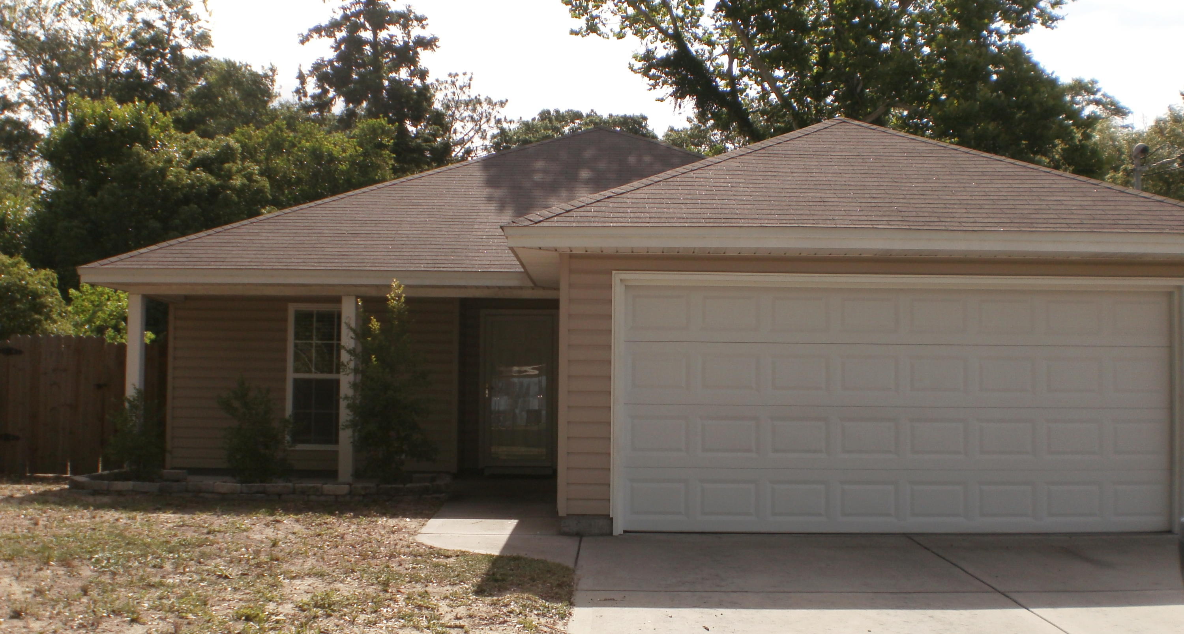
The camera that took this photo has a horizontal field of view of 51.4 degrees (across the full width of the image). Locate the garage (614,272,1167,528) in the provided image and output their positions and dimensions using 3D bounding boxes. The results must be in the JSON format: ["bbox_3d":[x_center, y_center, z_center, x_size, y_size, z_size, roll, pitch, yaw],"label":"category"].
[{"bbox_3d":[2.580,0.770,10.470,4.790,2.130,0.100,1,-3,1],"label":"garage"}]

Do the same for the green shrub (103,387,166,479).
[{"bbox_3d":[-5.310,1.360,14.250,0.730,1.100,0.730,1,-3,1],"label":"green shrub"}]

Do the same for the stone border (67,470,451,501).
[{"bbox_3d":[-3.760,1.960,14.350,4.350,0.210,1.300,1,-3,1],"label":"stone border"}]

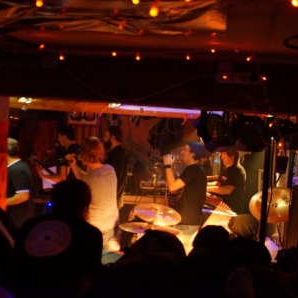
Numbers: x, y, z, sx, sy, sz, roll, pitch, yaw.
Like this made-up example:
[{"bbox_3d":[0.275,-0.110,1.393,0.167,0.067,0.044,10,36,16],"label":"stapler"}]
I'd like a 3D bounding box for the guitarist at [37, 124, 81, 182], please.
[{"bbox_3d":[-1.128,0.564,6.748,0.560,1.760,0.520,2,3,9],"label":"guitarist"}]

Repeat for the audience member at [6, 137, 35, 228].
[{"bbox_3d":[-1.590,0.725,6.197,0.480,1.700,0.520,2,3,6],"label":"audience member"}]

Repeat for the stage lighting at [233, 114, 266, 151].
[{"bbox_3d":[0.770,-0.119,4.000,0.230,0.250,0.260,1,-23,-22],"label":"stage lighting"}]

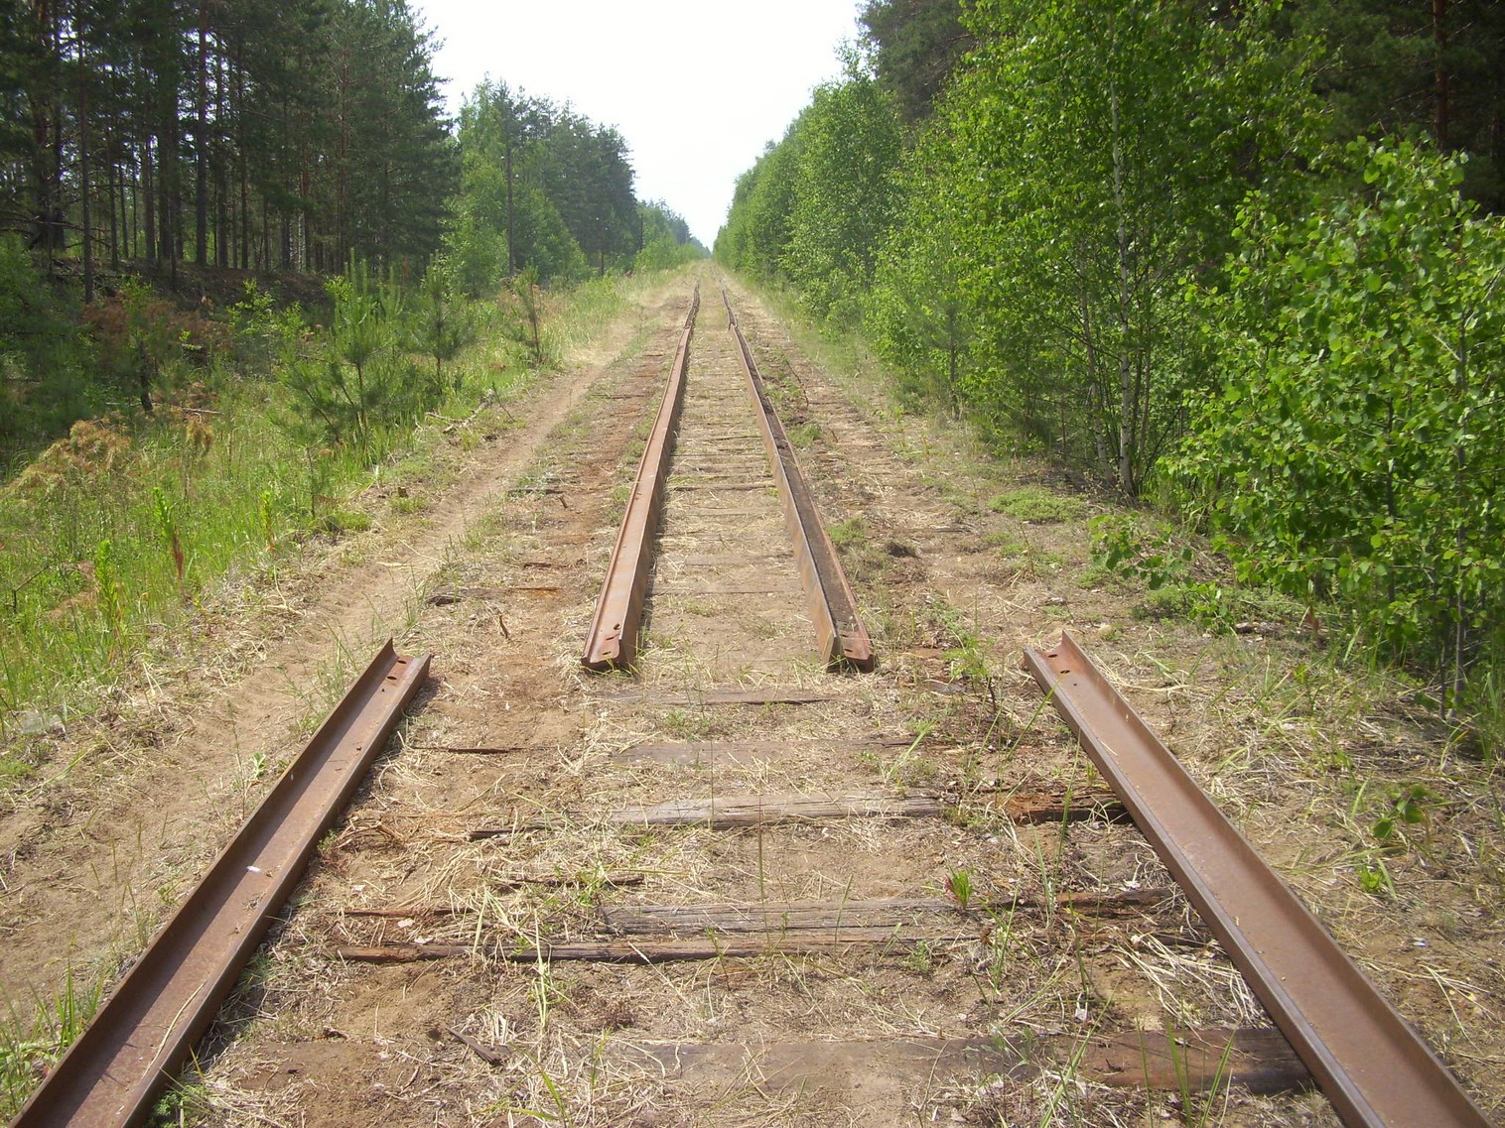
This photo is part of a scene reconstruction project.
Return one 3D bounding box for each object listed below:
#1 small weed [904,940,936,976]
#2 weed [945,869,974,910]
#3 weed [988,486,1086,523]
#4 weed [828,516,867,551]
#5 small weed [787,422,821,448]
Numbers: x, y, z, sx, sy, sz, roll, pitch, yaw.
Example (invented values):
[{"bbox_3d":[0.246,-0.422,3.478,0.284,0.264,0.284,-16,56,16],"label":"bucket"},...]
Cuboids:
[{"bbox_3d":[0.385,0.902,3.397,0.070,0.066,0.065,0,12,0],"label":"small weed"},{"bbox_3d":[0.518,0.821,3.704,0.073,0.098,0.072,0,12,0],"label":"weed"},{"bbox_3d":[1.767,-0.378,9.186,0.599,0.150,0.520,0,12,0],"label":"weed"},{"bbox_3d":[0.531,-0.173,8.243,0.216,0.160,0.260,0,12,0],"label":"weed"},{"bbox_3d":[0.440,-1.107,12.571,0.310,0.193,0.340,0,12,0],"label":"small weed"}]

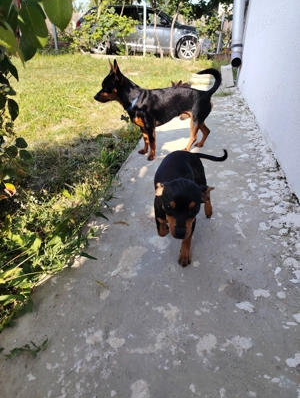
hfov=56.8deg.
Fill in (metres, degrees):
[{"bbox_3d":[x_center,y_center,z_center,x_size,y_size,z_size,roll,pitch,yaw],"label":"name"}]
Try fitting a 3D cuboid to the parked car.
[{"bbox_3d":[-0.026,-5.800,9.706,4.780,1.610,1.880,9,31,12],"label":"parked car"}]

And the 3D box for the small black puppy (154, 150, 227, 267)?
[{"bbox_3d":[0.120,0.012,0.874,0.200,0.250,0.335,9,31,12],"label":"small black puppy"}]

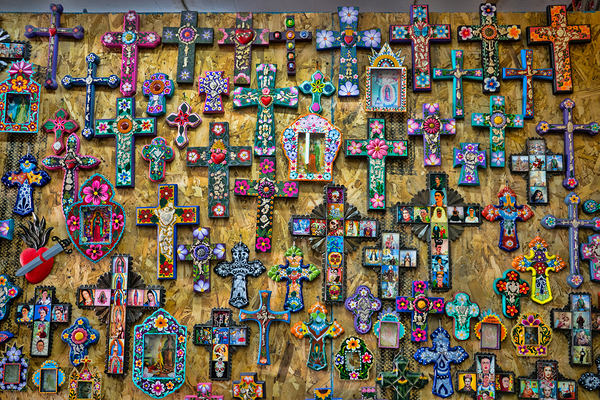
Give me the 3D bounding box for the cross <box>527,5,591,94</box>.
[{"bbox_3d":[0.836,-0.485,1.823,0.201,0.288,0.029,-1,-6,3],"label":"cross"}]

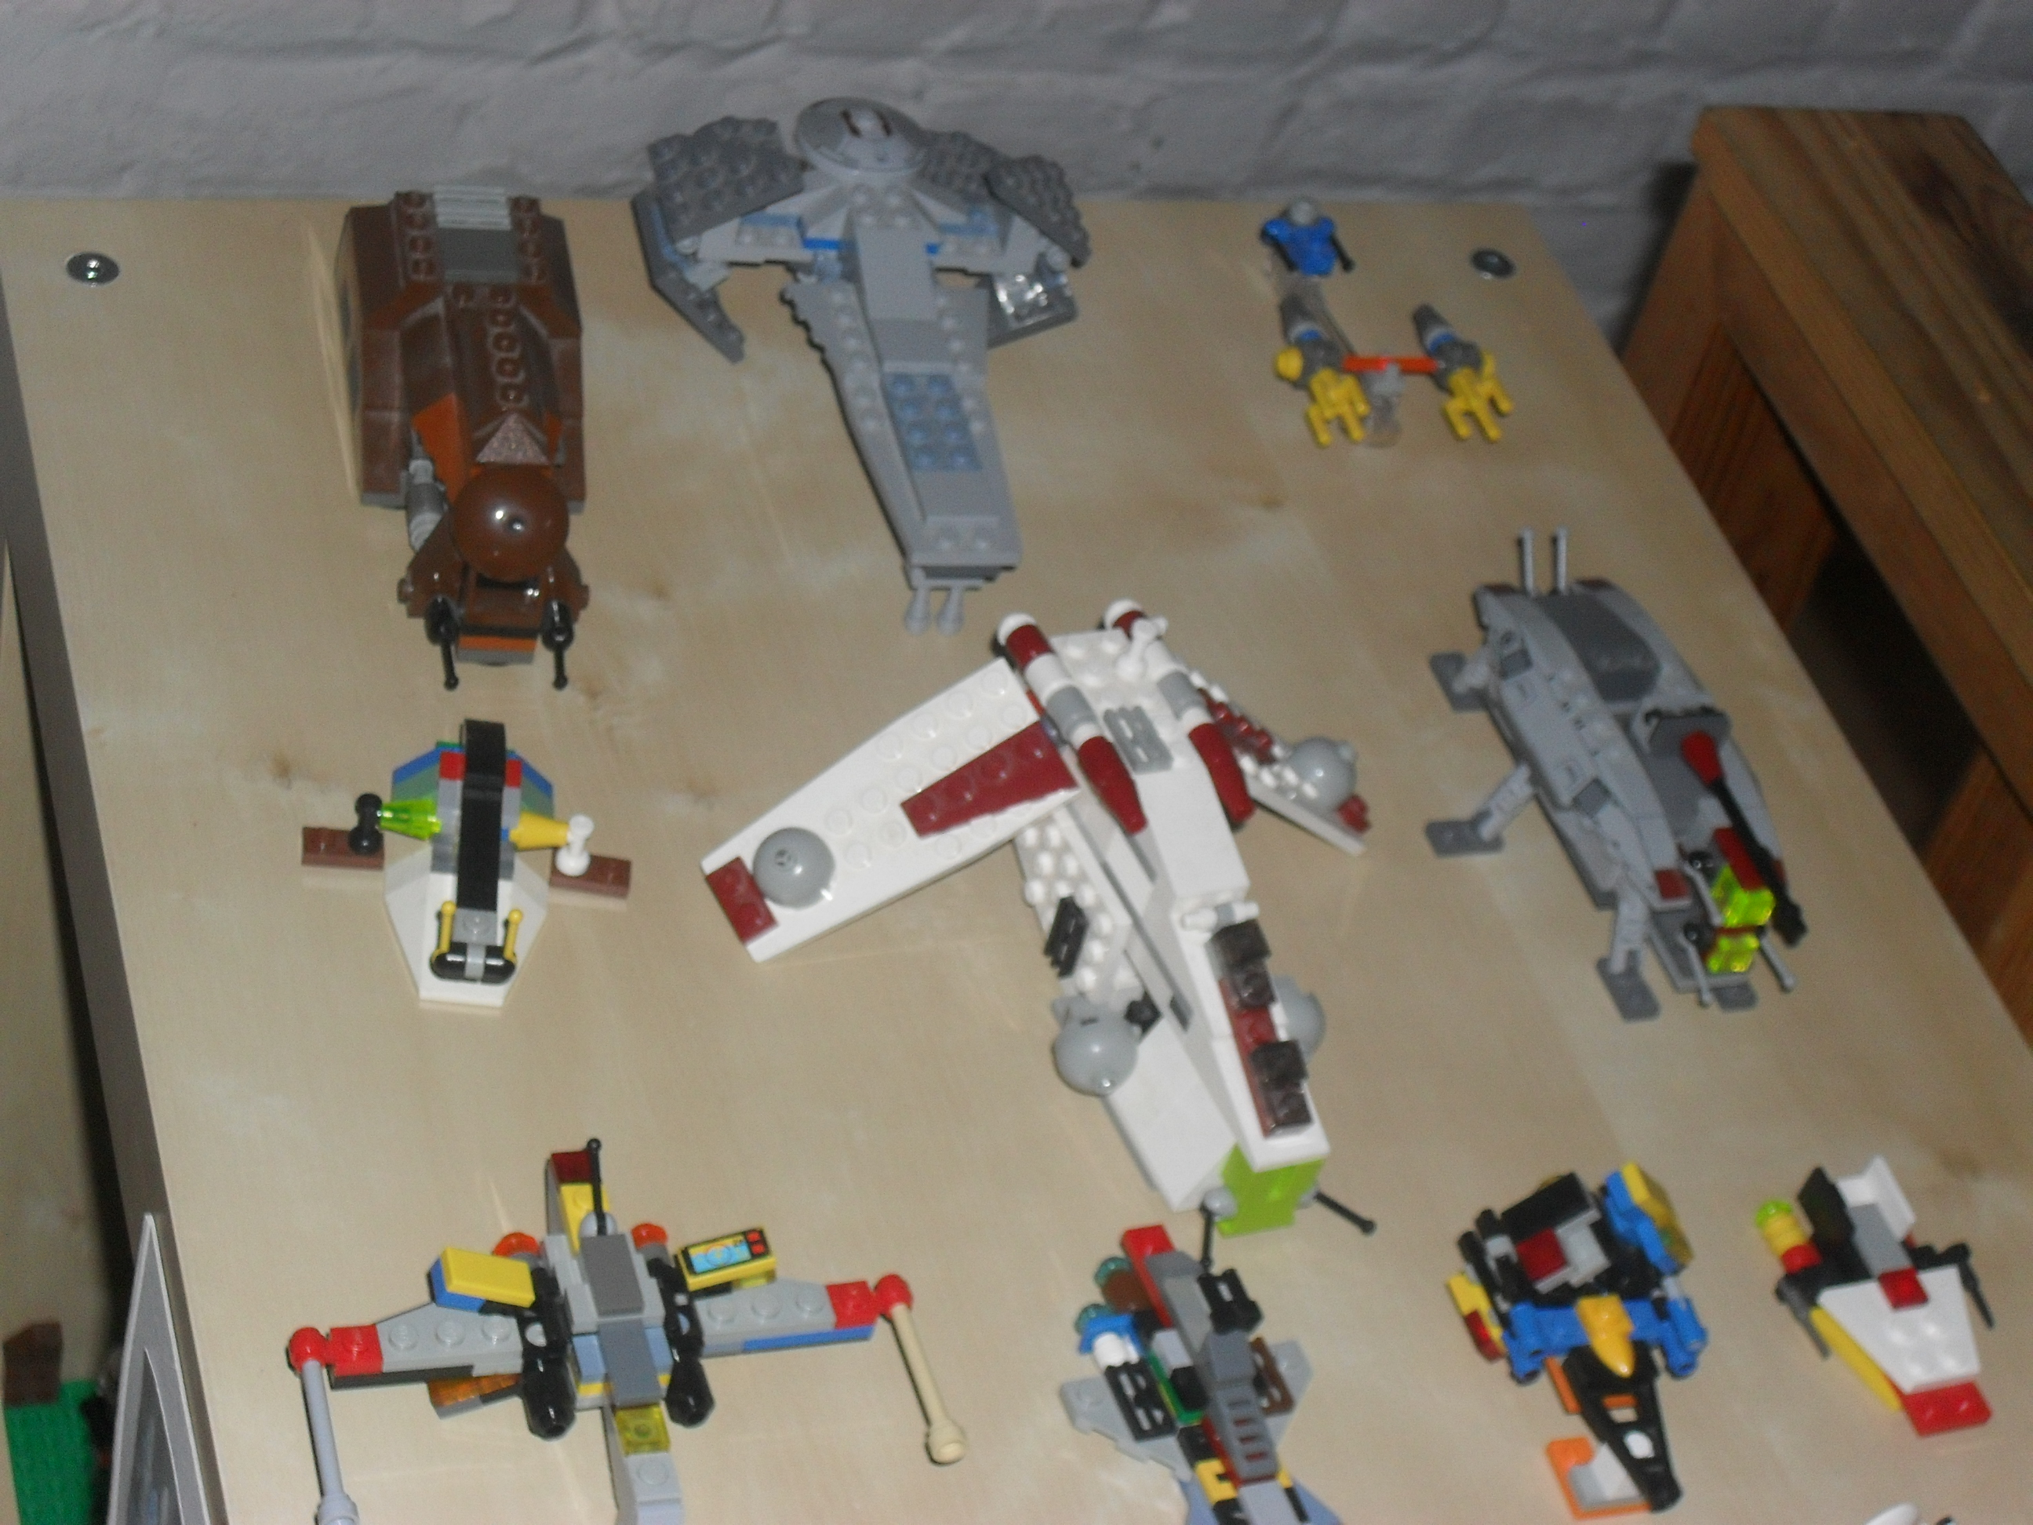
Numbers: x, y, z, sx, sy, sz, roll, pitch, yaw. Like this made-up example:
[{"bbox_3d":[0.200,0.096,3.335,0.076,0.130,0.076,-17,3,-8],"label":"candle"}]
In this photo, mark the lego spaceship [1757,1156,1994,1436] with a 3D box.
[{"bbox_3d":[0.171,0.102,0.752,0.050,0.019,0.058,-5,47,-23],"label":"lego spaceship"}]

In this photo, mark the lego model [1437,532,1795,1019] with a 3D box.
[{"bbox_3d":[0.134,-0.001,0.826,0.086,0.049,0.134,-3,46,-20],"label":"lego model"}]

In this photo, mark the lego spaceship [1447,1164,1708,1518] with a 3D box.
[{"bbox_3d":[0.109,0.107,0.720,0.052,0.028,0.066,-1,46,-19],"label":"lego spaceship"}]

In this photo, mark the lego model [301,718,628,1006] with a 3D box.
[{"bbox_3d":[-0.105,0.014,0.750,0.064,0.025,0.070,6,44,-12],"label":"lego model"}]

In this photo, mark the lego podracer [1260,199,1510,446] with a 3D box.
[{"bbox_3d":[0.082,-0.102,0.929,0.058,0.030,0.084,-2,46,-20],"label":"lego podracer"}]

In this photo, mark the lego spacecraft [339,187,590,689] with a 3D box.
[{"bbox_3d":[-0.113,-0.071,0.825,0.051,0.042,0.138,1,45,-17],"label":"lego spacecraft"}]

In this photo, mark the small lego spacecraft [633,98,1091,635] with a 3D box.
[{"bbox_3d":[-0.027,-0.081,0.855,0.102,0.053,0.153,0,45,-18],"label":"small lego spacecraft"}]

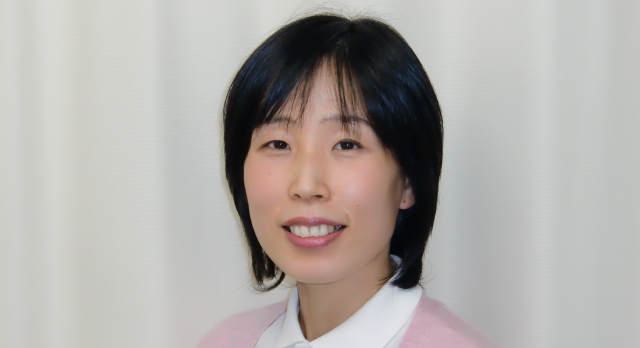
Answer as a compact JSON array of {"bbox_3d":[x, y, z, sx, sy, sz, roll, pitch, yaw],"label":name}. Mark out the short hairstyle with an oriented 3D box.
[{"bbox_3d":[0.013,-0.020,1.285,0.195,0.250,0.210,0,0,18],"label":"short hairstyle"}]

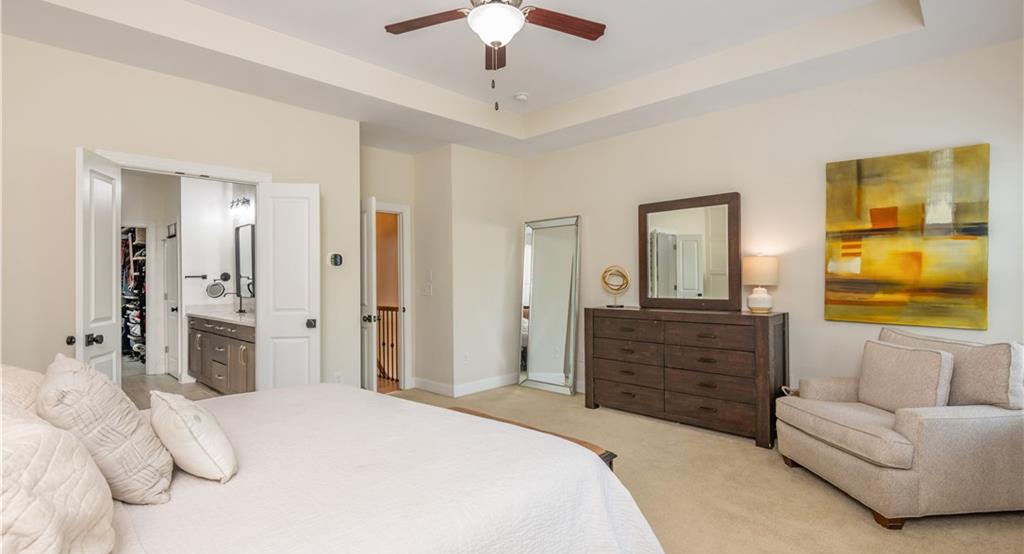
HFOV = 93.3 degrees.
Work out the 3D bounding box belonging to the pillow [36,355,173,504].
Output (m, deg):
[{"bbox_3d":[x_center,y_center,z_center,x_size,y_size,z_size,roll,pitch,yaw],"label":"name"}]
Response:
[{"bbox_3d":[-1.221,0.433,1.442,0.480,0.470,0.180,-1,28,42],"label":"pillow"}]

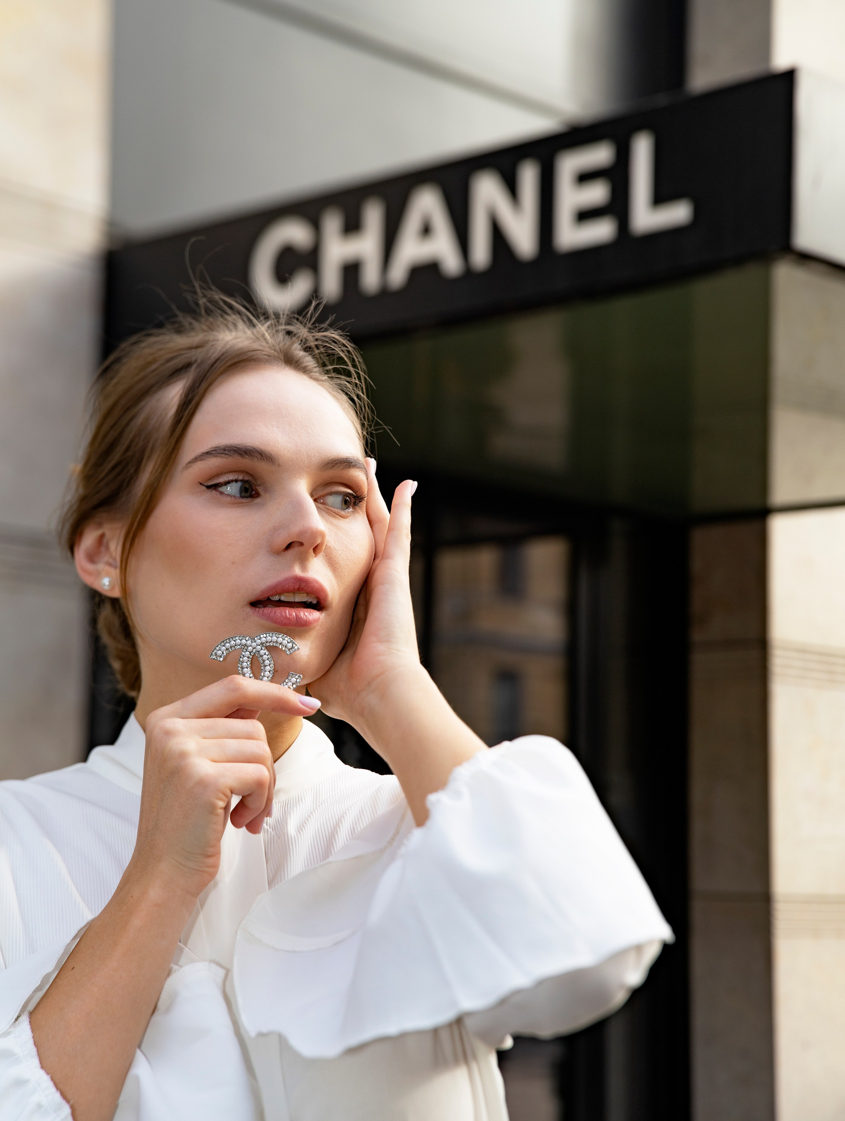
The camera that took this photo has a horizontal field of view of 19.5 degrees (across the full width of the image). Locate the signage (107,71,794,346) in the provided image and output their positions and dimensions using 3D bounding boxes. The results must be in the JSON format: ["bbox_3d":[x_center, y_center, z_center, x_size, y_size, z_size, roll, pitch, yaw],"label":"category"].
[{"bbox_3d":[-0.002,-0.846,6.870,2.504,0.453,0.130,-6,-11,41],"label":"signage"}]

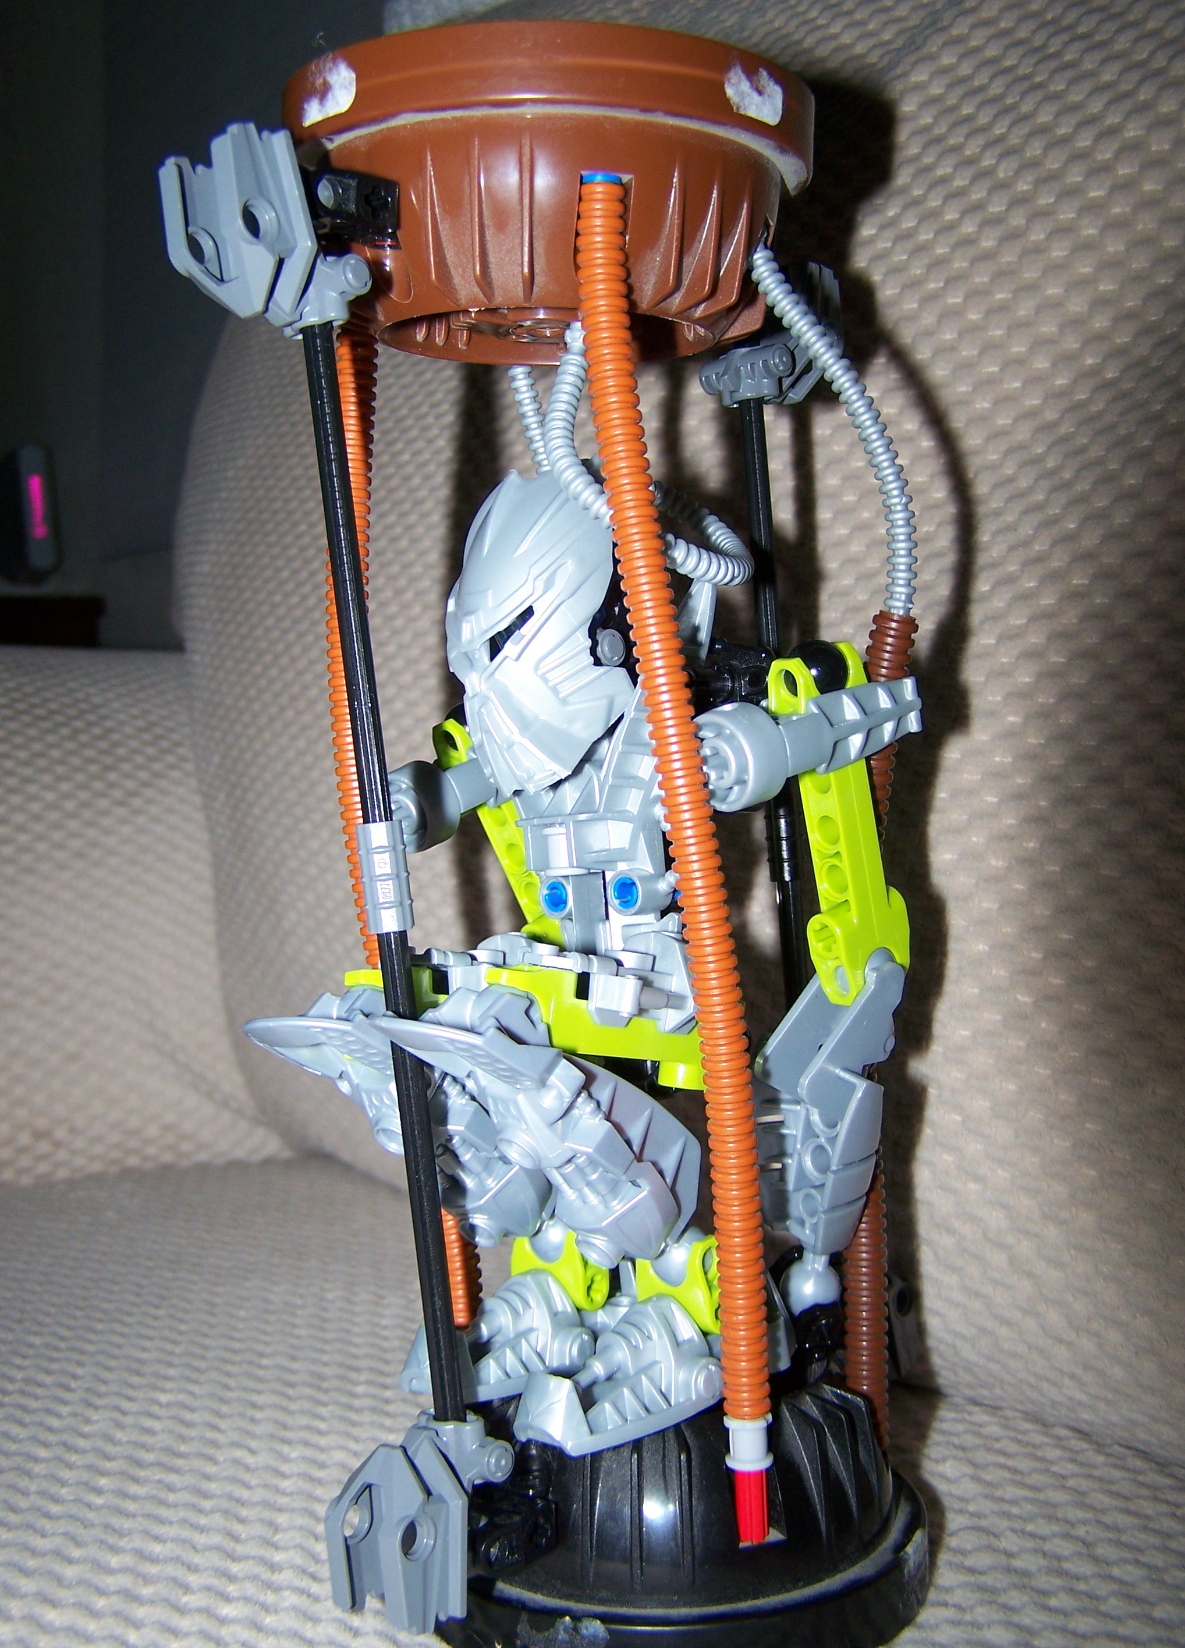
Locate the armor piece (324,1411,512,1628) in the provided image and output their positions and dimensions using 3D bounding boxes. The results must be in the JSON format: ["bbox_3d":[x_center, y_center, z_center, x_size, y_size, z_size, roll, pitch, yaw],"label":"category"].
[{"bbox_3d":[-0.026,0.102,0.265,0.025,0.029,0.017,-2,4,38],"label":"armor piece"}]

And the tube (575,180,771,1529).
[{"bbox_3d":[0.014,0.006,0.270,0.013,0.204,0.012,-7,3,0],"label":"tube"}]

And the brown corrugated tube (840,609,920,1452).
[{"bbox_3d":[0.046,0.038,0.298,0.013,0.143,0.011,1,2,0],"label":"brown corrugated tube"}]

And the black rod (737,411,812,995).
[{"bbox_3d":[0.038,-0.002,0.366,0.007,0.168,0.007,-4,3,0],"label":"black rod"}]

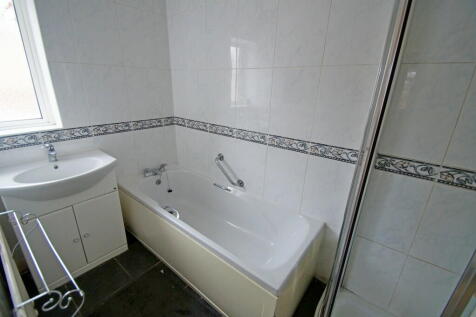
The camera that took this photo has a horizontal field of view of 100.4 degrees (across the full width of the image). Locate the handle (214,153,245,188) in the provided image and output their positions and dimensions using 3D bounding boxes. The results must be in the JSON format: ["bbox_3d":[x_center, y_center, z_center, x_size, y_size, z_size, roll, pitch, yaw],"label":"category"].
[{"bbox_3d":[-0.091,0.115,1.785,0.078,0.070,0.380,-23,71,-48],"label":"handle"}]

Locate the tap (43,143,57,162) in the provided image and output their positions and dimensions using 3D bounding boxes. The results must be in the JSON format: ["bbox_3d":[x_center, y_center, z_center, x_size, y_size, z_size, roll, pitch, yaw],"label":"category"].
[{"bbox_3d":[-1.283,-0.038,1.363,0.115,0.125,0.052,17,25,35],"label":"tap"}]

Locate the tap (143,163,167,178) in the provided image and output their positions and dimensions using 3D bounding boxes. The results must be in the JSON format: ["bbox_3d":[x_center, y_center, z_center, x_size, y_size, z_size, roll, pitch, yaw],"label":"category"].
[{"bbox_3d":[-0.842,0.118,2.030,0.110,0.085,0.235,17,25,35],"label":"tap"}]

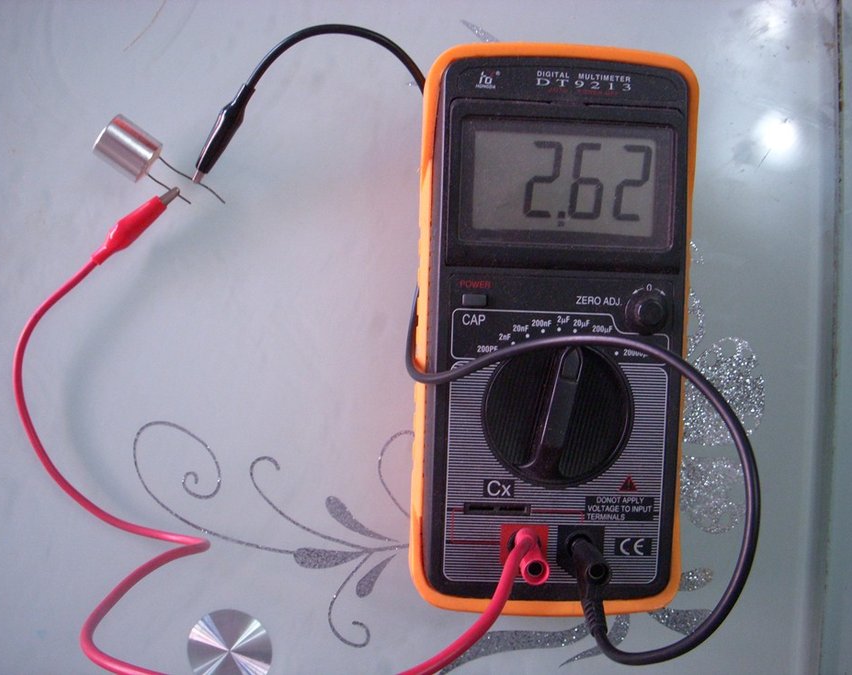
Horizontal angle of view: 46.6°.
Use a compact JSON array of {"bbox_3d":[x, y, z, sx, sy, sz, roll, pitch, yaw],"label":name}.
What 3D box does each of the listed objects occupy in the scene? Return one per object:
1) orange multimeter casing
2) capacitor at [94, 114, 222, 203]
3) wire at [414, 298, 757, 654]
[{"bbox_3d":[0.043,-0.003,0.344,0.093,0.040,0.194,2,91,-3],"label":"orange multimeter casing"},{"bbox_3d":[-0.094,-0.059,0.350,0.048,0.016,0.016,35,89,-3],"label":"capacitor"},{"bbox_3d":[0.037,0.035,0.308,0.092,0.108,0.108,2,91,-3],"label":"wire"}]

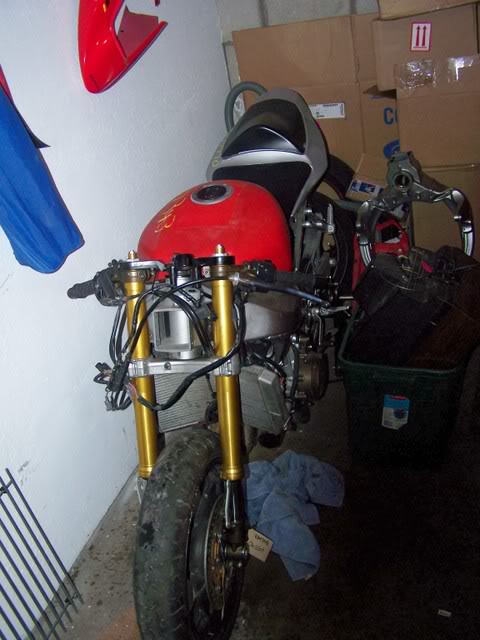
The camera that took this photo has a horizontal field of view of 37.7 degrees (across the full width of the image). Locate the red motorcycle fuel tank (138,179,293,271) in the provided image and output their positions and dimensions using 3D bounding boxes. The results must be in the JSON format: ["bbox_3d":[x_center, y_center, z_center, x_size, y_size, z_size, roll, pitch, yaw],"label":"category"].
[{"bbox_3d":[-0.051,-0.262,1.951,0.380,0.240,0.500,-2,30,17],"label":"red motorcycle fuel tank"}]

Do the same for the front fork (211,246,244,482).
[{"bbox_3d":[-0.031,0.104,1.638,0.056,0.551,0.056,-2,4,15],"label":"front fork"}]

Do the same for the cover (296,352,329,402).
[{"bbox_3d":[0.227,0.176,2.159,0.070,0.140,0.140,-2,30,17],"label":"cover"}]

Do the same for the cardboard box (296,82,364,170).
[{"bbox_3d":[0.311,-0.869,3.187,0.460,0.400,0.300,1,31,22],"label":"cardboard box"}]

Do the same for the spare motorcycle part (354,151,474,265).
[{"bbox_3d":[0.605,-0.375,2.450,0.400,0.440,0.220,1,31,22],"label":"spare motorcycle part"}]

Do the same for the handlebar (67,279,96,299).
[{"bbox_3d":[-0.408,-0.084,1.808,0.115,0.040,0.040,-11,23,40],"label":"handlebar"}]

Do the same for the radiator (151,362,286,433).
[{"bbox_3d":[-0.036,0.214,1.998,0.350,0.210,0.110,-2,30,17],"label":"radiator"}]

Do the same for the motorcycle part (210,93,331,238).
[{"bbox_3d":[0.116,-0.562,2.432,0.370,0.320,0.720,-2,30,17],"label":"motorcycle part"}]

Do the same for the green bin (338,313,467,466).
[{"bbox_3d":[0.590,0.166,2.367,0.380,0.410,0.500,1,31,22],"label":"green bin"}]

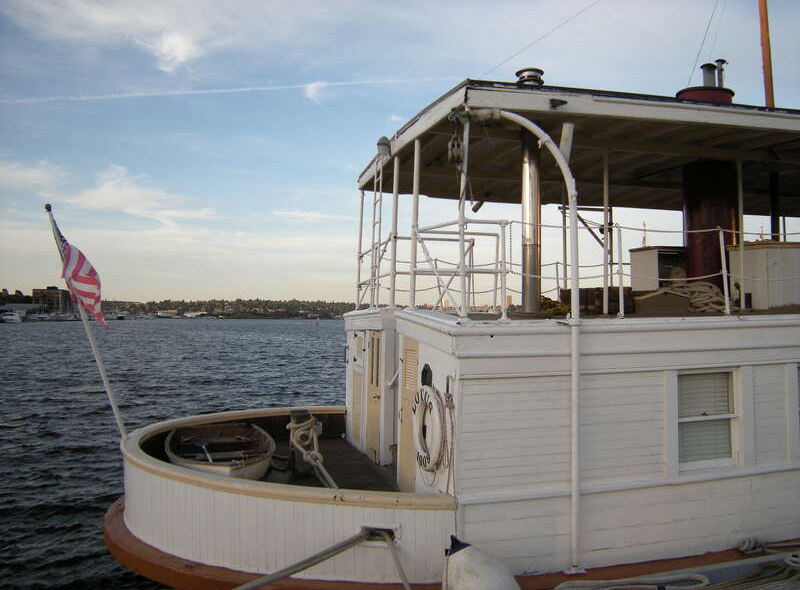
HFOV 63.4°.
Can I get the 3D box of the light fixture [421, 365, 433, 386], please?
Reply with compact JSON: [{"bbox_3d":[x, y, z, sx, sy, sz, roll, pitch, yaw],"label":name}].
[{"bbox_3d":[0.249,0.749,5.960,0.100,0.230,0.120,1,-2,-15],"label":"light fixture"}]

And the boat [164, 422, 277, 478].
[{"bbox_3d":[-2.000,1.890,7.220,1.200,0.540,2.700,1,-2,-20],"label":"boat"}]

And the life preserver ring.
[{"bbox_3d":[0.252,1.209,5.850,0.110,0.770,0.770,1,-2,-15],"label":"life preserver ring"}]

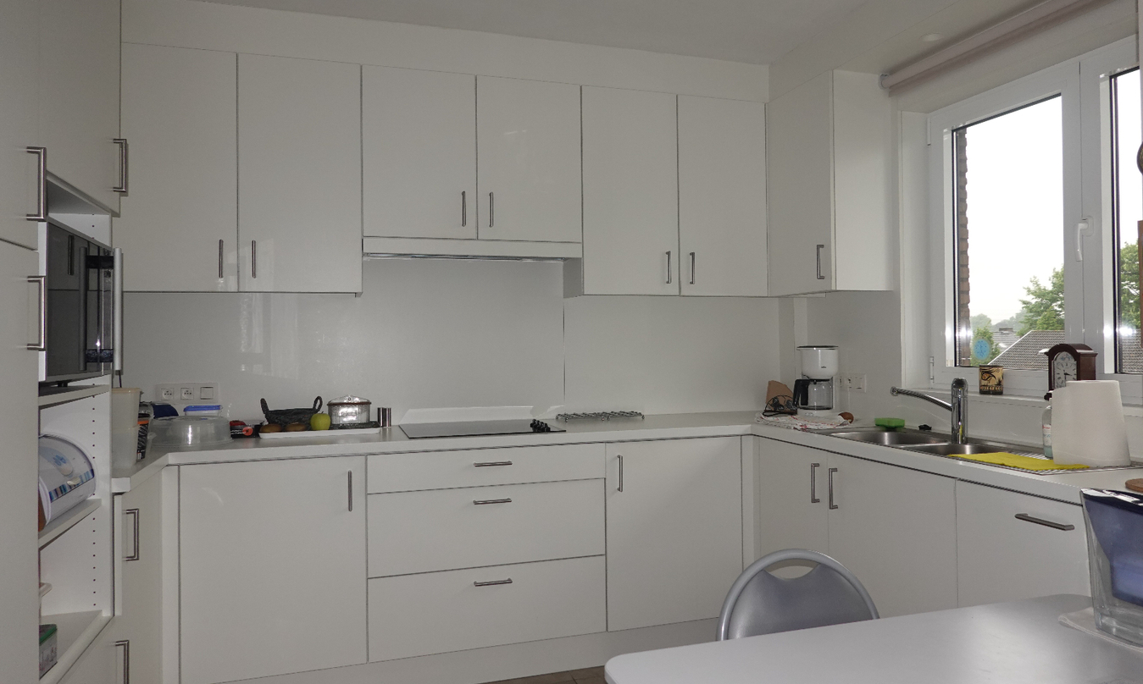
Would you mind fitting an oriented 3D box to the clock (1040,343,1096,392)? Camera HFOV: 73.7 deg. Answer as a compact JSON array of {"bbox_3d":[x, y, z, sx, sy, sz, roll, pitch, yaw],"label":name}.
[{"bbox_3d":[1.594,0.098,2.437,0.070,0.183,0.135,-1,0,-17],"label":"clock"}]

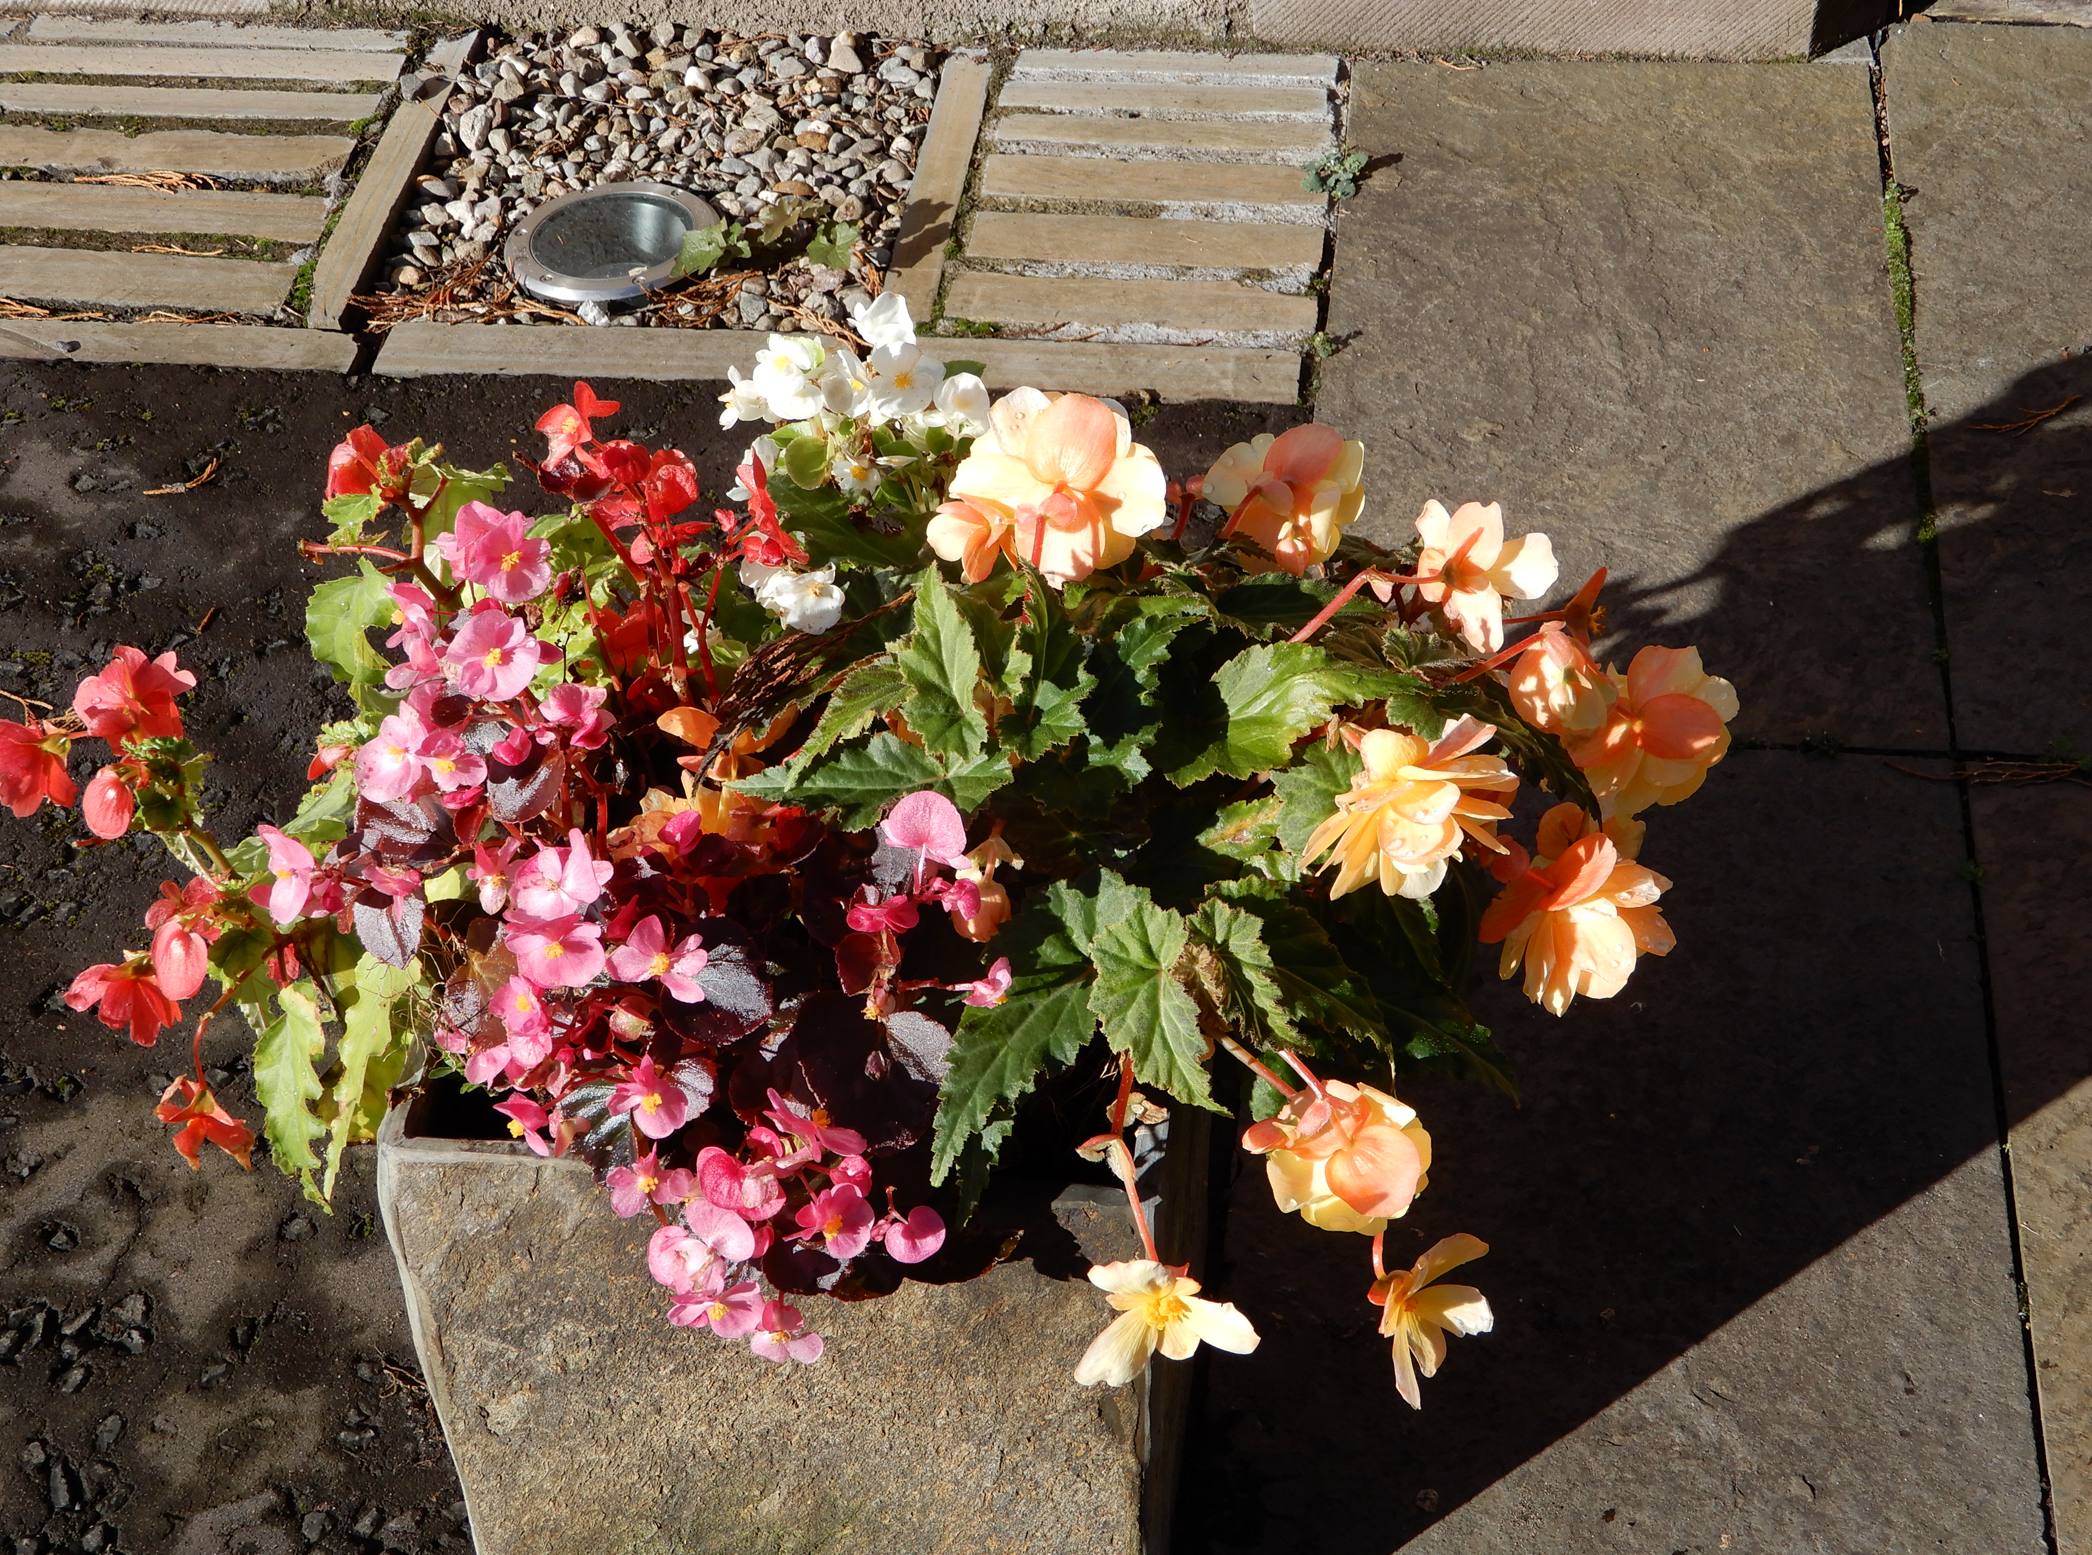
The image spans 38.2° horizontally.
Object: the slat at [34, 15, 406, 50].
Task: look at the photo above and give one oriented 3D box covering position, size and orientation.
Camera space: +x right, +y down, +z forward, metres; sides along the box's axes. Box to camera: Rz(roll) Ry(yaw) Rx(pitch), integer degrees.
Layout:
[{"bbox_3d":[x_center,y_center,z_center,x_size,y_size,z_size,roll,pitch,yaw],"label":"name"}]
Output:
[{"bbox_3d":[-0.706,-0.621,2.581,0.336,0.030,0.035,4,46,7],"label":"slat"}]

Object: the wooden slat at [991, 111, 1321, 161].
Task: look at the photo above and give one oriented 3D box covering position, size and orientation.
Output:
[{"bbox_3d":[0.102,-0.543,2.612,0.285,0.035,0.041,4,46,6],"label":"wooden slat"}]

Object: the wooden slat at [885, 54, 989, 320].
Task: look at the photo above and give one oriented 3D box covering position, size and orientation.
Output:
[{"bbox_3d":[-0.091,-0.487,2.567,0.045,0.035,0.388,4,46,6],"label":"wooden slat"}]

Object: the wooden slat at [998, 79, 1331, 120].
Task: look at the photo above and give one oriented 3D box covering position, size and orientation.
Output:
[{"bbox_3d":[0.104,-0.589,2.665,0.290,0.025,0.042,3,45,7],"label":"wooden slat"}]

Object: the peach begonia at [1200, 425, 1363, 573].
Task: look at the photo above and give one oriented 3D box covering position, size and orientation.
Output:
[{"bbox_3d":[0.102,-0.118,1.288,0.071,0.067,0.048,0,21,9],"label":"peach begonia"}]

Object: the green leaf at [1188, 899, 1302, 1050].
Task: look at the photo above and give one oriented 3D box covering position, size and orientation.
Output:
[{"bbox_3d":[0.080,0.079,1.212,0.045,0.027,0.062,-12,67,-18],"label":"green leaf"}]

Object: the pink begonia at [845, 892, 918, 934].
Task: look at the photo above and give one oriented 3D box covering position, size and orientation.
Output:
[{"bbox_3d":[-0.064,0.053,1.185,0.028,0.022,0.024,0,34,0],"label":"pink begonia"}]

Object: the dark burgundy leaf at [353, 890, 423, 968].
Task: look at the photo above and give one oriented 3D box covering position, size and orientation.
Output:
[{"bbox_3d":[-0.264,0.060,1.212,0.028,0.010,0.034,-6,86,11],"label":"dark burgundy leaf"}]

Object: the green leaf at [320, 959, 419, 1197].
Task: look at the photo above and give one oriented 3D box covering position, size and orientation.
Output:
[{"bbox_3d":[-0.293,0.130,1.310,0.038,0.118,0.025,21,17,-10],"label":"green leaf"}]

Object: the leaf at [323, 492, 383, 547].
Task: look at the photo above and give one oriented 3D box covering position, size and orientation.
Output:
[{"bbox_3d":[-0.306,-0.114,1.331,0.028,0.012,0.026,13,63,17],"label":"leaf"}]

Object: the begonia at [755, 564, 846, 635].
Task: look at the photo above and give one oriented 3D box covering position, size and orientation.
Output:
[{"bbox_3d":[-0.102,-0.075,1.267,0.036,0.022,0.030,0,69,-6],"label":"begonia"}]

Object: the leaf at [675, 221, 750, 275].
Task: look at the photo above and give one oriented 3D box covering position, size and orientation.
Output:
[{"bbox_3d":[-0.277,-0.436,2.490,0.060,0.032,0.050,-10,46,-4],"label":"leaf"}]

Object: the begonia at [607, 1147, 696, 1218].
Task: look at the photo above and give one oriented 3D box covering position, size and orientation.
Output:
[{"bbox_3d":[-0.164,0.168,1.250,0.037,0.032,0.017,-15,9,-9],"label":"begonia"}]

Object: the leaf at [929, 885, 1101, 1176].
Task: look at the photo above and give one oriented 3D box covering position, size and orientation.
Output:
[{"bbox_3d":[-0.012,0.103,1.212,0.070,0.038,0.125,18,68,18],"label":"leaf"}]

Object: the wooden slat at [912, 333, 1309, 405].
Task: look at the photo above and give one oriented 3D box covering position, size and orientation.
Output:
[{"bbox_3d":[0.044,-0.307,2.384,0.311,0.035,0.063,4,46,6],"label":"wooden slat"}]

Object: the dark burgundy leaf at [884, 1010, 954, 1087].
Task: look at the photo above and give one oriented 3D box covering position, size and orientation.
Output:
[{"bbox_3d":[-0.049,0.106,1.178,0.025,0.010,0.037,-40,74,10],"label":"dark burgundy leaf"}]

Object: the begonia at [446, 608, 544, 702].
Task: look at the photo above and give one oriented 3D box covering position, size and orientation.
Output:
[{"bbox_3d":[-0.223,-0.050,1.219,0.038,0.021,0.037,0,83,-6],"label":"begonia"}]

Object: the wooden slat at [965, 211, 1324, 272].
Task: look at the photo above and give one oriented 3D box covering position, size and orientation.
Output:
[{"bbox_3d":[0.084,-0.429,2.501,0.290,0.035,0.059,4,46,6],"label":"wooden slat"}]

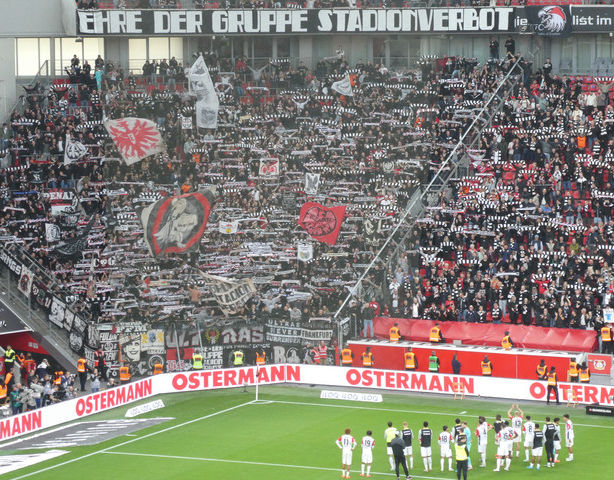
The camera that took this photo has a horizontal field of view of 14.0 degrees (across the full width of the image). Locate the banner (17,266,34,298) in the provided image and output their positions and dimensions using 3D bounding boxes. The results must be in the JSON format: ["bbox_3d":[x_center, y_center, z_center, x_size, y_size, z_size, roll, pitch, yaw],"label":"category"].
[{"bbox_3d":[-14.257,2.094,126.686,0.080,1.280,0.980,-6,28,-43],"label":"banner"}]

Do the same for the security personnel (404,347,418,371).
[{"bbox_3d":[5.036,6.071,120.696,0.600,1.800,0.400,2,6,23],"label":"security personnel"}]

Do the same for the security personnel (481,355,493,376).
[{"bbox_3d":[8.363,6.259,116.283,0.560,1.800,0.400,2,6,21],"label":"security personnel"}]

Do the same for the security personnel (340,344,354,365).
[{"bbox_3d":[1.979,5.963,121.476,0.600,1.800,0.380,1,6,16],"label":"security personnel"}]

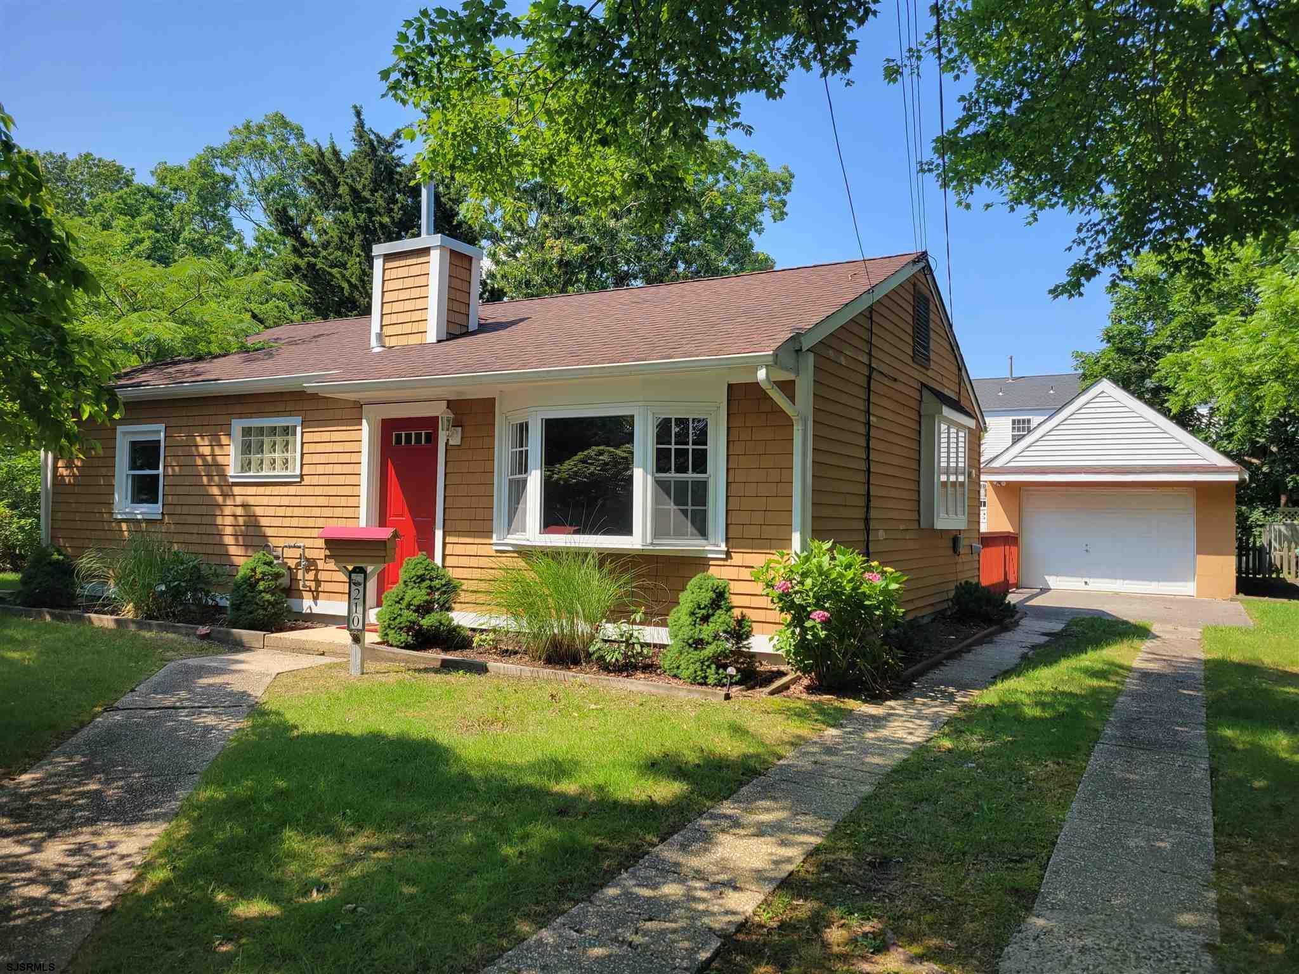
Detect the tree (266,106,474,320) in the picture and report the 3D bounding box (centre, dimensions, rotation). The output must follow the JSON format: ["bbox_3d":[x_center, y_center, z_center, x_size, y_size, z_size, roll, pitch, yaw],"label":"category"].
[{"bbox_3d":[-7.397,-4.057,26.000,5.800,12.100,5.800,0,-2,29],"label":"tree"}]

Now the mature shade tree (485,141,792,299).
[{"bbox_3d":[-0.295,-3.751,27.000,8.800,11.800,8.600,0,-2,29],"label":"mature shade tree"}]

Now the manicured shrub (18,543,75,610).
[{"bbox_3d":[-7.600,1.088,12.300,0.760,0.840,0.760,0,-2,29],"label":"manicured shrub"}]

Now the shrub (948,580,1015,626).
[{"bbox_3d":[4.275,1.434,12.550,0.860,0.600,0.800,0,-2,29],"label":"shrub"}]

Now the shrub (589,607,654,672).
[{"bbox_3d":[-0.227,1.219,7.950,0.530,0.520,0.500,0,-2,29],"label":"shrub"}]

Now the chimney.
[{"bbox_3d":[-2.627,-2.585,11.428,1.050,2.100,0.780,0,-2,29],"label":"chimney"}]

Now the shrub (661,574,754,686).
[{"bbox_3d":[0.444,1.058,7.550,0.700,0.860,0.700,1,-2,0],"label":"shrub"}]

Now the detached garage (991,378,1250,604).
[{"bbox_3d":[10.441,0.078,21.897,4.840,4.220,6.600,0,-2,29],"label":"detached garage"}]

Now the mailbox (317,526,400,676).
[{"bbox_3d":[-2.314,0.886,7.750,0.640,1.200,0.250,1,-2,12],"label":"mailbox"}]

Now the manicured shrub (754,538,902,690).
[{"bbox_3d":[1.366,0.959,7.400,1.150,1.150,1.100,0,-2,29],"label":"manicured shrub"}]

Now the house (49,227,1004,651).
[{"bbox_3d":[-1.869,-0.661,13.794,11.350,4.670,8.550,0,-2,29],"label":"house"}]

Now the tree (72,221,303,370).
[{"bbox_3d":[-9.081,-1.658,19.000,6.200,6.900,6.200,0,-2,29],"label":"tree"}]

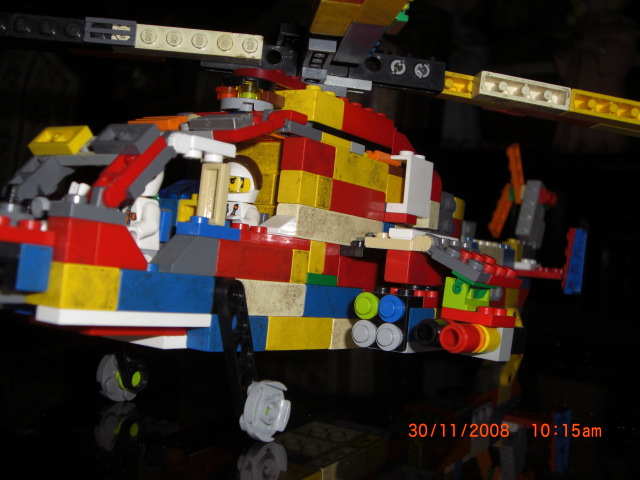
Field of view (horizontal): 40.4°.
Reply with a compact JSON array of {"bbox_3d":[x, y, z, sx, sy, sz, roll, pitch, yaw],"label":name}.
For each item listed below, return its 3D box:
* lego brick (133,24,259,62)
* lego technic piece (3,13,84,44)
[{"bbox_3d":[-0.043,-0.064,0.281,0.048,0.008,0.011,4,0,-6],"label":"lego brick"},{"bbox_3d":[-0.084,-0.067,0.279,0.031,0.008,0.010,5,-2,0],"label":"lego technic piece"}]

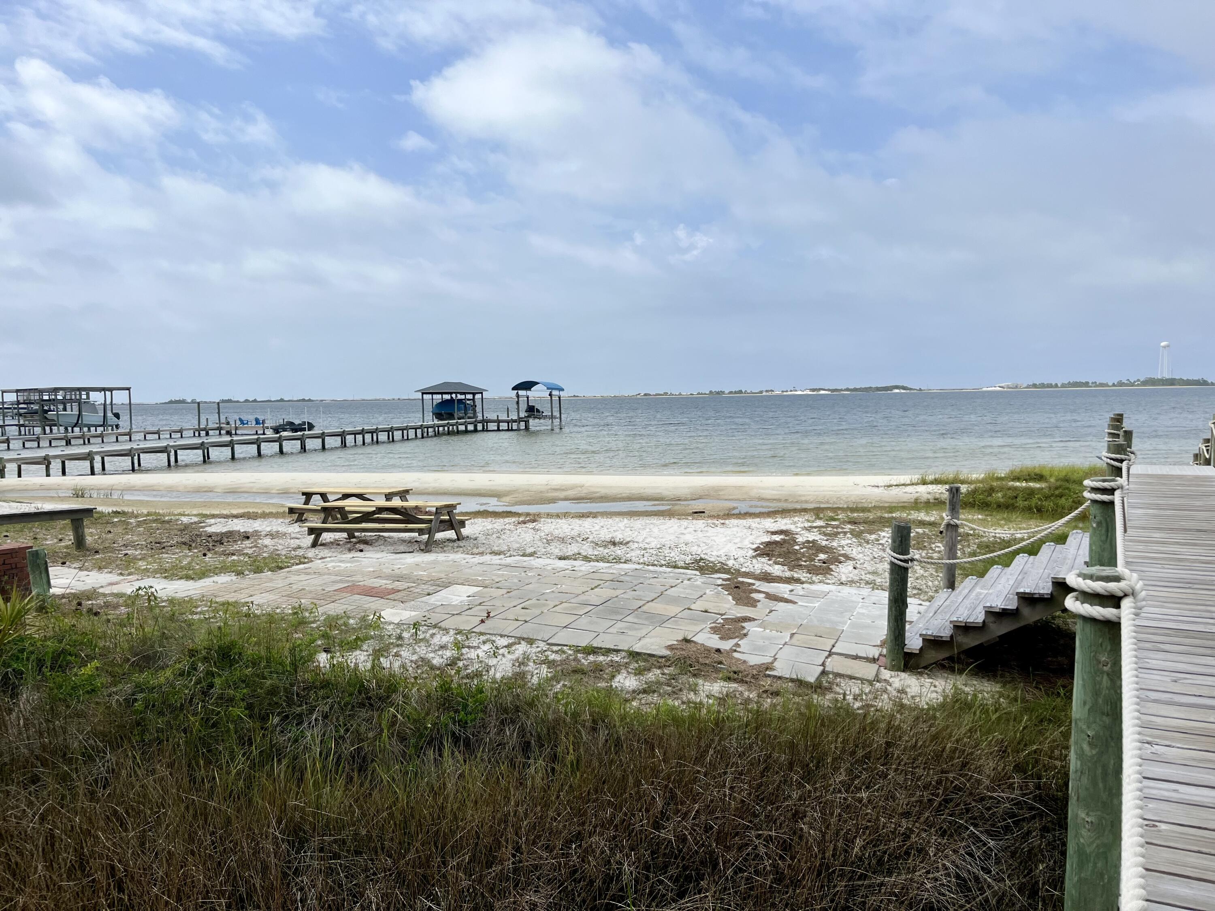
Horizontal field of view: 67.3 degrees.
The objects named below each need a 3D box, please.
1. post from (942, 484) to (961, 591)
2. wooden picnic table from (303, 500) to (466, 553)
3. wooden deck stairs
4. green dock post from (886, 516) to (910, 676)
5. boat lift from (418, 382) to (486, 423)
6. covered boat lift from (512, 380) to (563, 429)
[{"bbox_3d":[4.291,1.092,11.373,0.137,1.457,0.137,3,4,30],"label":"post"},{"bbox_3d":[-3.797,1.183,15.790,2.500,0.730,1.500,0,4,20],"label":"wooden picnic table"},{"bbox_3d":[4.306,1.379,9.591,1.958,1.115,2.882,1,4,30],"label":"wooden deck stairs"},{"bbox_3d":[2.760,1.329,8.631,0.171,1.393,0.171,3,4,30],"label":"green dock post"},{"bbox_3d":[-15.364,-4.784,90.150,4.350,4.983,7.900,0,4,12],"label":"boat lift"},{"bbox_3d":[-6.884,-4.917,90.945,3.650,4.851,6.400,0,4,12],"label":"covered boat lift"}]

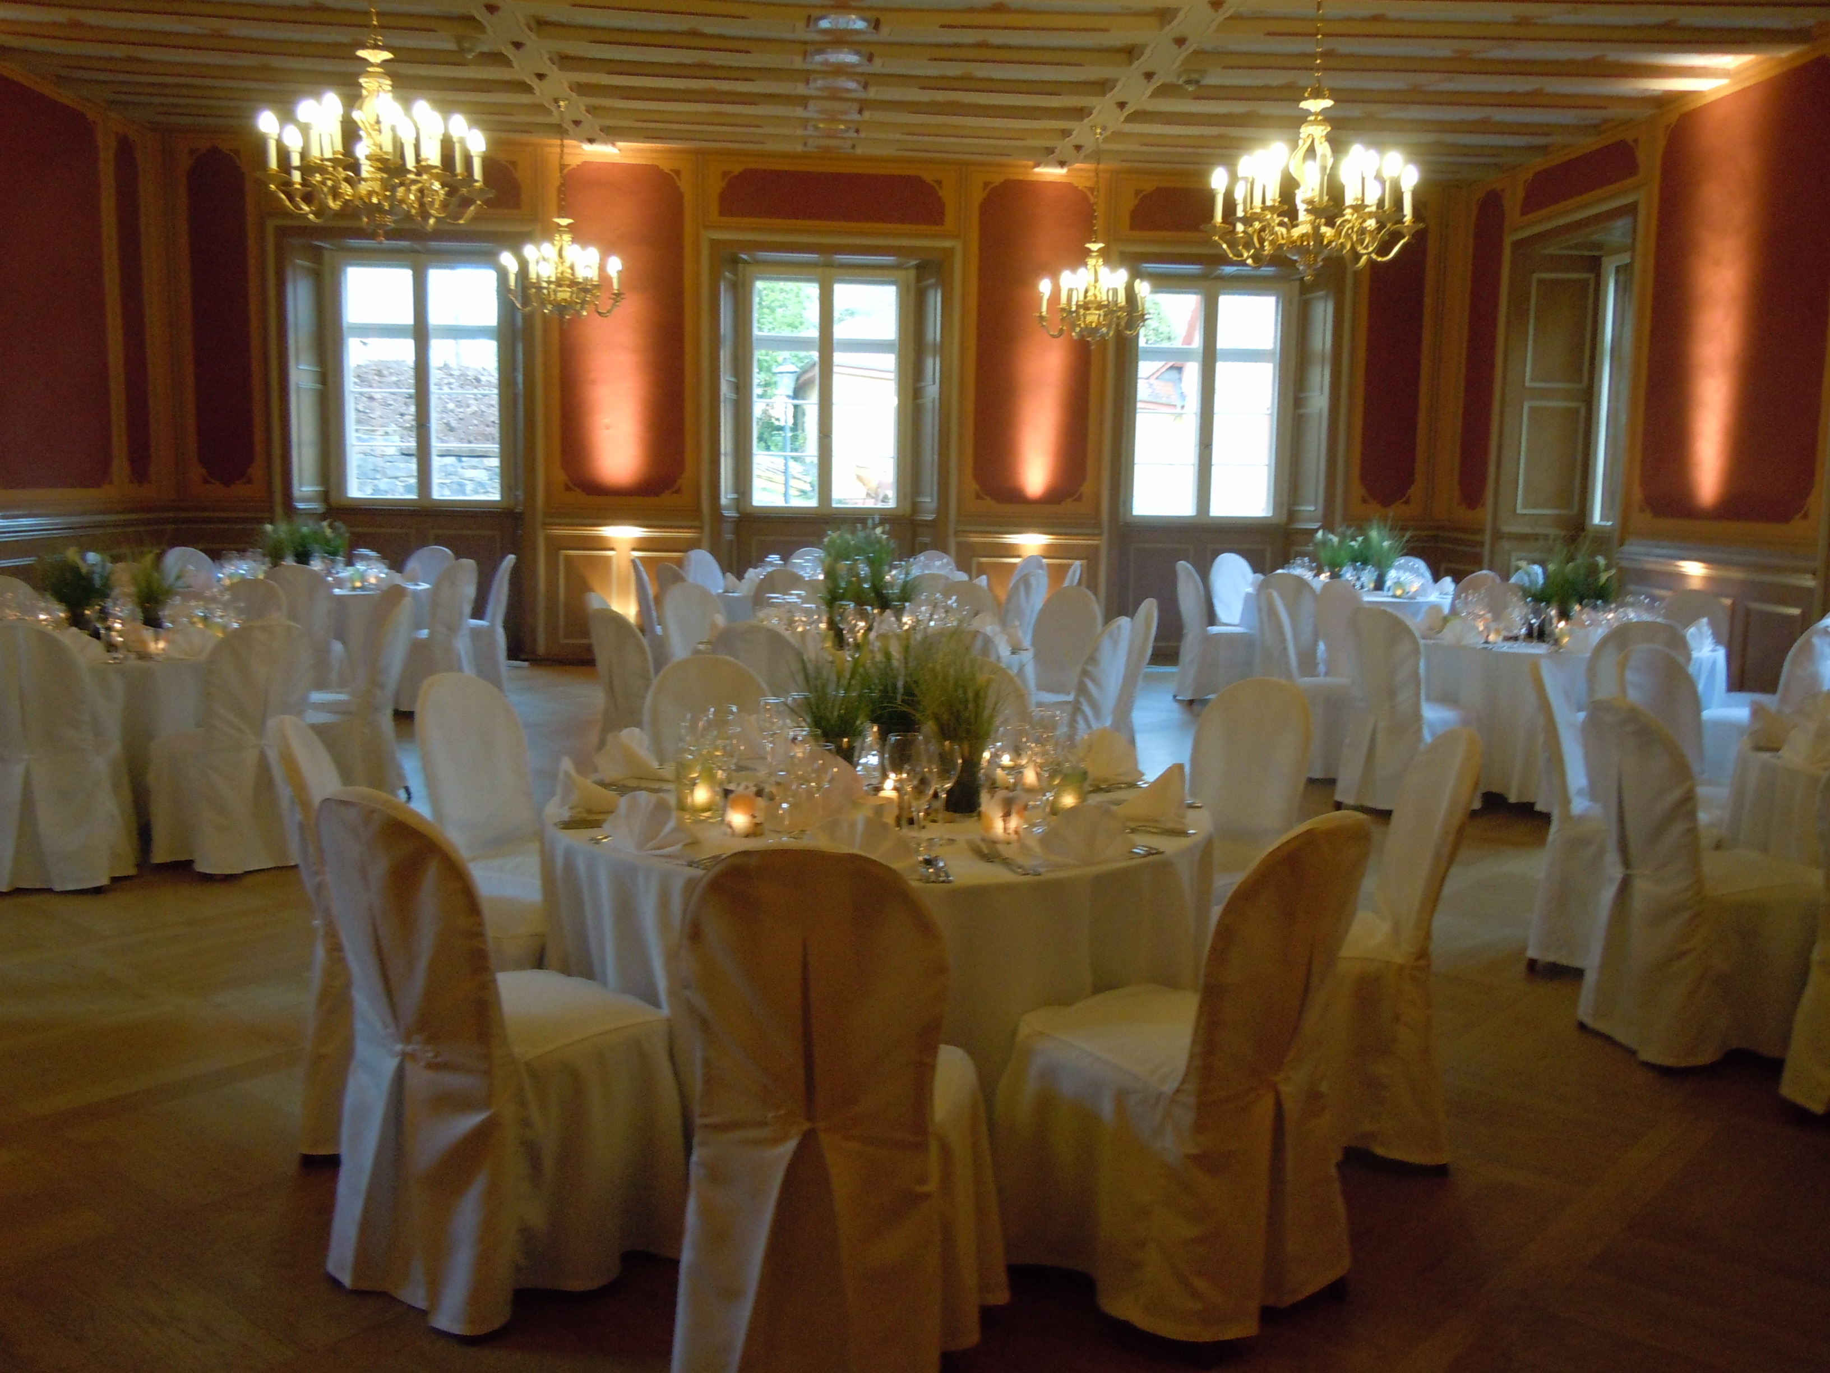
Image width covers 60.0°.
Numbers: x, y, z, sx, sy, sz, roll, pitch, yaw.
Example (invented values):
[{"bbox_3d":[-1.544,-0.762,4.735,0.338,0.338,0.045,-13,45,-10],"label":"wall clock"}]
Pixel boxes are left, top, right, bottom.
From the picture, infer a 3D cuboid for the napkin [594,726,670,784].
[{"bbox_3d":[-0.649,0.160,3.711,0.130,0.115,0.160,4,8,21],"label":"napkin"}]

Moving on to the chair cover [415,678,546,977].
[{"bbox_3d":[-0.973,0.457,4.049,0.540,0.949,0.420,5,8,30],"label":"chair cover"}]

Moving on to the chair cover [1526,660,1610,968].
[{"bbox_3d":[2.290,0.416,5.164,0.560,0.965,0.455,6,9,31],"label":"chair cover"}]

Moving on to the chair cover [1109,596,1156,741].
[{"bbox_3d":[0.877,0.053,7.821,0.553,0.964,0.431,-1,7,-15],"label":"chair cover"}]

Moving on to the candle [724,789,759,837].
[{"bbox_3d":[-0.387,0.279,3.523,0.074,0.092,0.074,1,8,0],"label":"candle"}]

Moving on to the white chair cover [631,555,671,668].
[{"bbox_3d":[-1.655,-0.395,10.935,0.570,0.965,0.480,-2,8,-20],"label":"white chair cover"}]

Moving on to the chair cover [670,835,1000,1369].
[{"bbox_3d":[-0.118,0.694,2.700,0.455,0.965,0.560,2,8,10],"label":"chair cover"}]

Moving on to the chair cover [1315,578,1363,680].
[{"bbox_3d":[2.702,-0.113,9.346,0.450,0.970,0.570,-4,8,-32],"label":"chair cover"}]

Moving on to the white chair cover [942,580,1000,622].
[{"bbox_3d":[0.205,-0.066,8.646,0.450,0.970,0.570,3,8,18],"label":"white chair cover"}]

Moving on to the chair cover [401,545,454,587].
[{"bbox_3d":[-3.509,-0.494,11.117,0.420,0.949,0.540,3,8,18],"label":"chair cover"}]

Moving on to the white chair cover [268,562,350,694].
[{"bbox_3d":[-3.578,-0.252,9.380,0.455,0.965,0.560,-1,8,-13],"label":"white chair cover"}]

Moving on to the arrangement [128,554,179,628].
[{"bbox_3d":[-3.414,-0.405,7.113,0.240,0.389,0.240,1,7,0],"label":"arrangement"}]

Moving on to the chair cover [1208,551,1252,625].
[{"bbox_3d":[2.754,-0.574,12.949,0.480,0.965,0.570,-4,9,-35],"label":"chair cover"}]

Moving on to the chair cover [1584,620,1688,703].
[{"bbox_3d":[3.240,0.159,7.264,0.450,0.970,0.540,3,8,14],"label":"chair cover"}]

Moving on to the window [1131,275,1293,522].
[{"bbox_3d":[2.509,-2.443,13.528,1.370,2.030,0.122,0,7,-5],"label":"window"}]

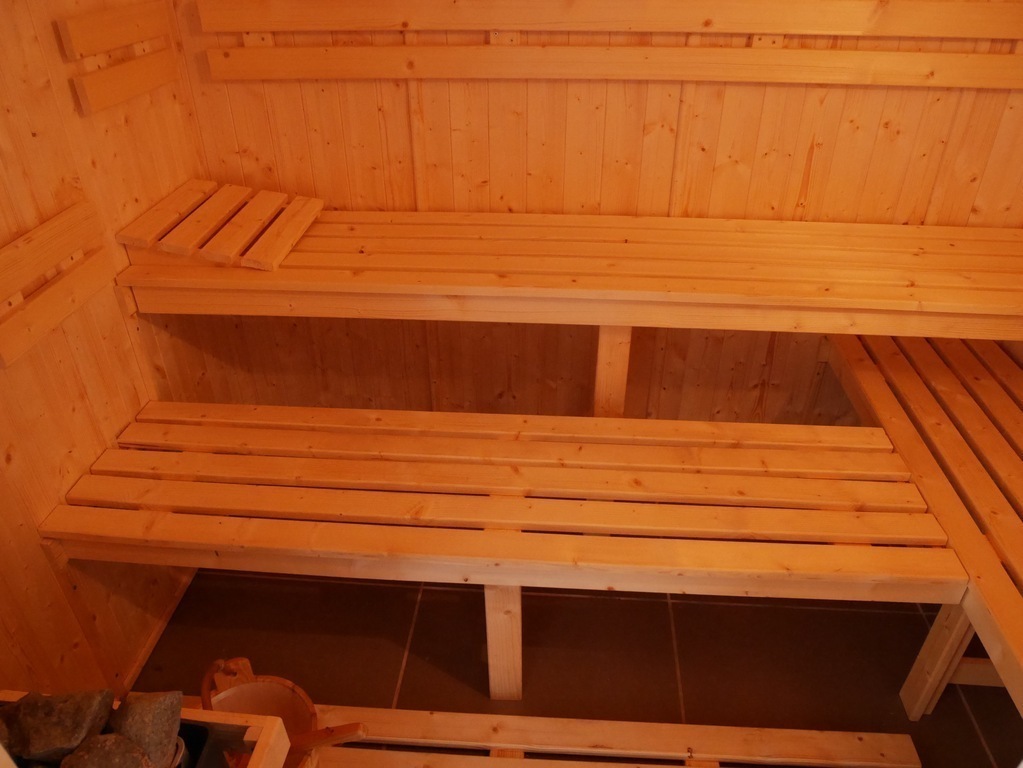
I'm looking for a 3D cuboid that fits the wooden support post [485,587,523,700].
[{"bbox_3d":[-0.010,0.481,1.392,0.068,0.426,0.030,2,33,4],"label":"wooden support post"}]

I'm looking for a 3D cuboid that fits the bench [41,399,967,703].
[{"bbox_3d":[-0.027,0.379,1.506,1.603,0.474,0.411,2,33,4],"label":"bench"}]

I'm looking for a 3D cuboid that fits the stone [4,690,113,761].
[{"bbox_3d":[-0.475,0.355,0.742,0.098,0.052,0.060,-2,33,-3],"label":"stone"}]

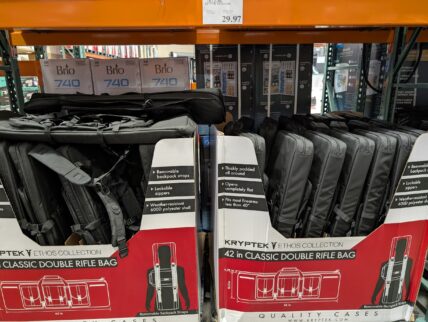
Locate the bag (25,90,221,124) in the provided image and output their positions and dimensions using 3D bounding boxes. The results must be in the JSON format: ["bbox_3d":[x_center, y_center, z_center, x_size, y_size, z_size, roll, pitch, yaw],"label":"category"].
[{"bbox_3d":[-0.468,-0.320,1.695,1.060,0.145,0.280,0,15,3],"label":"bag"}]

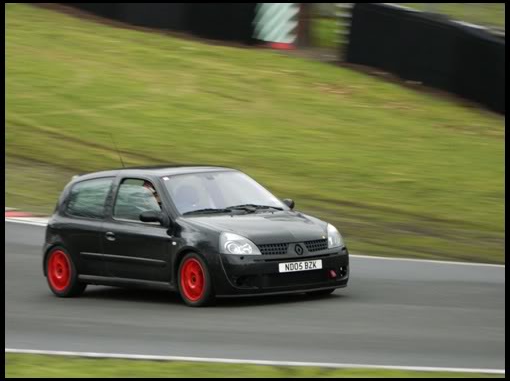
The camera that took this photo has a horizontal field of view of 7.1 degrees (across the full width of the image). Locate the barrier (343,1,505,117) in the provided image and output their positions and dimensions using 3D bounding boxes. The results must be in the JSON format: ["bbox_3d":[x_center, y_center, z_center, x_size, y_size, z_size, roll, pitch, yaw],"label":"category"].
[{"bbox_3d":[2.489,-2.037,59.958,0.300,1.060,12.200,-3,6,-9],"label":"barrier"}]

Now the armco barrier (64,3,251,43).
[{"bbox_3d":[-2.067,-3.679,78.450,0.300,1.050,15.800,-3,6,-14],"label":"armco barrier"}]

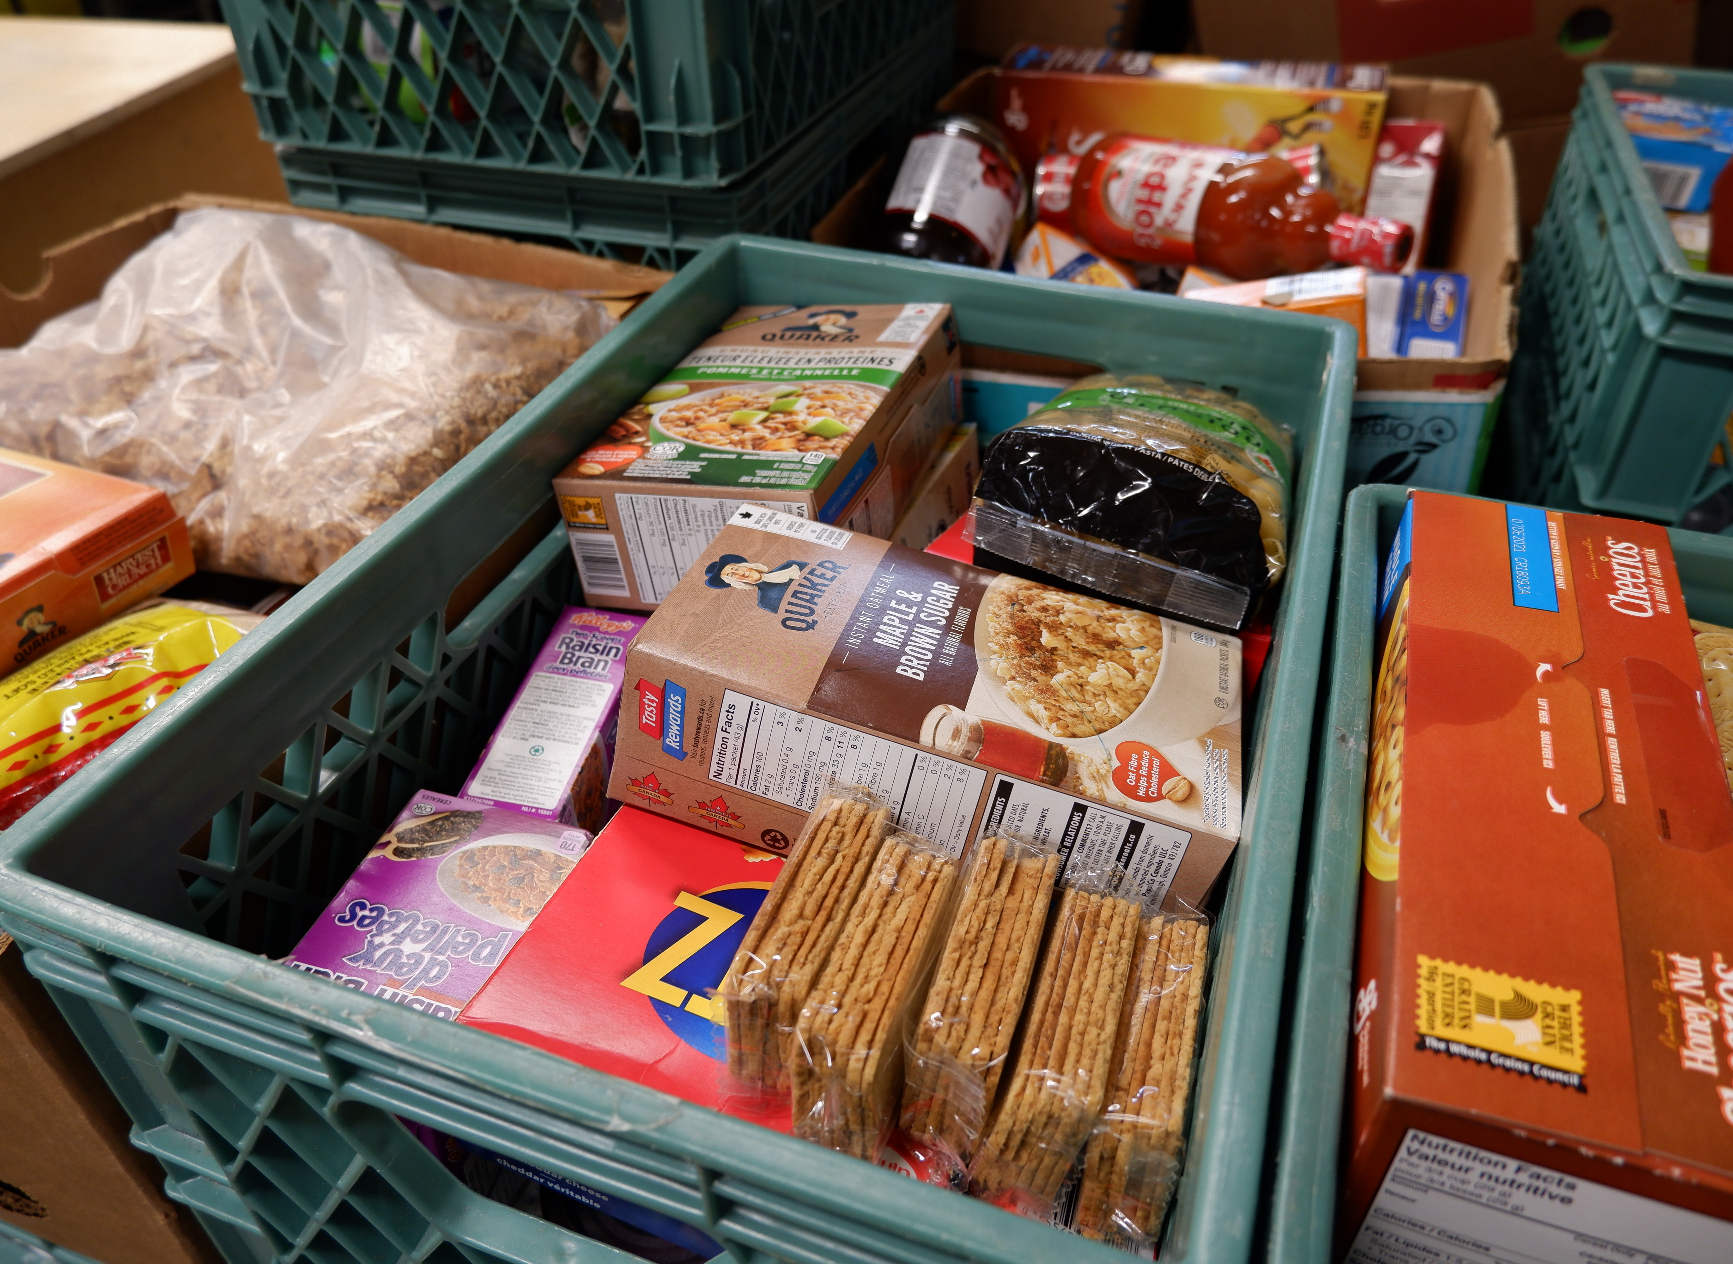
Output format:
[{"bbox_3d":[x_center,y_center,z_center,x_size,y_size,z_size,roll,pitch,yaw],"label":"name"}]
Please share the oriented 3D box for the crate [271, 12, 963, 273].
[{"bbox_3d":[-0.158,-0.327,1.023,0.332,0.276,0.476,11,40,15],"label":"crate"}]

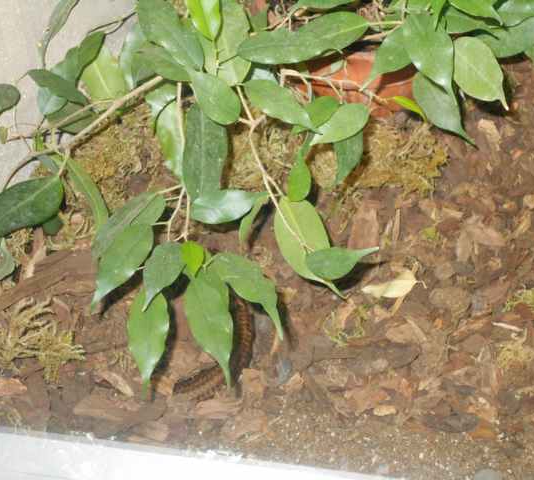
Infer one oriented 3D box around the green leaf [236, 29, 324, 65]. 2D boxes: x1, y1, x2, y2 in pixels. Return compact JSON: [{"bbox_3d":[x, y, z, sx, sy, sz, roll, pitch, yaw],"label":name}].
[{"bbox_3d":[0.013,-0.157,1.147,0.075,0.018,0.033,0,68,0],"label":"green leaf"}]

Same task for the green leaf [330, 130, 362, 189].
[{"bbox_3d":[0.058,-0.069,1.100,0.024,0.068,0.013,19,0,1],"label":"green leaf"}]

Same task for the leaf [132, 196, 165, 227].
[{"bbox_3d":[-0.090,-0.016,1.019,0.023,0.014,0.046,38,77,11],"label":"leaf"}]

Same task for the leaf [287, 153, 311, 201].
[{"bbox_3d":[0.024,-0.047,1.038,0.018,0.010,0.040,3,68,1],"label":"leaf"}]

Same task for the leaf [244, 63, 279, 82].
[{"bbox_3d":[-0.004,-0.130,1.155,0.026,0.012,0.042,-16,76,-3],"label":"leaf"}]

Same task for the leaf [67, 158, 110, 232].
[{"bbox_3d":[-0.117,-0.029,0.920,0.019,0.016,0.057,-19,71,-6],"label":"leaf"}]

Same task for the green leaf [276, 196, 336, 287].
[{"bbox_3d":[0.029,0.003,0.985,0.035,0.014,0.082,-28,68,-4],"label":"green leaf"}]

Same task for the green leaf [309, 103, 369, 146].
[{"bbox_3d":[0.048,-0.076,0.930,0.049,0.012,0.028,-35,76,5],"label":"green leaf"}]

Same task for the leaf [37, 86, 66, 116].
[{"bbox_3d":[-0.148,-0.096,0.970,0.022,0.009,0.024,-15,73,-7],"label":"leaf"}]

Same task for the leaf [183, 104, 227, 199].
[{"bbox_3d":[-0.049,-0.071,1.098,0.034,0.016,0.081,0,76,0],"label":"leaf"}]

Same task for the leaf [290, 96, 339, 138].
[{"bbox_3d":[0.038,-0.095,1.095,0.051,0.010,0.023,-37,78,-11],"label":"leaf"}]

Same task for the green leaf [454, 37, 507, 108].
[{"bbox_3d":[0.148,-0.116,0.970,0.031,0.013,0.065,-39,73,11],"label":"green leaf"}]

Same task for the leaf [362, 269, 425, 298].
[{"bbox_3d":[0.090,0.031,1.000,0.046,0.011,0.021,-10,35,-14],"label":"leaf"}]

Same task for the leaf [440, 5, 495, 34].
[{"bbox_3d":[0.164,-0.172,1.135,0.052,0.012,0.023,28,74,11],"label":"leaf"}]

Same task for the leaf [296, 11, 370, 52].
[{"bbox_3d":[0.044,-0.143,0.970,0.055,0.012,0.027,-16,68,5],"label":"leaf"}]

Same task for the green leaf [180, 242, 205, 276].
[{"bbox_3d":[-0.043,0.011,0.830,0.015,0.007,0.024,-4,68,-3],"label":"green leaf"}]

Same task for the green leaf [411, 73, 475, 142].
[{"bbox_3d":[0.144,-0.111,1.156,0.040,0.016,0.077,-34,79,-14],"label":"green leaf"}]

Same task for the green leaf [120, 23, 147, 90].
[{"bbox_3d":[-0.106,-0.149,1.145,0.026,0.012,0.060,11,80,2],"label":"green leaf"}]

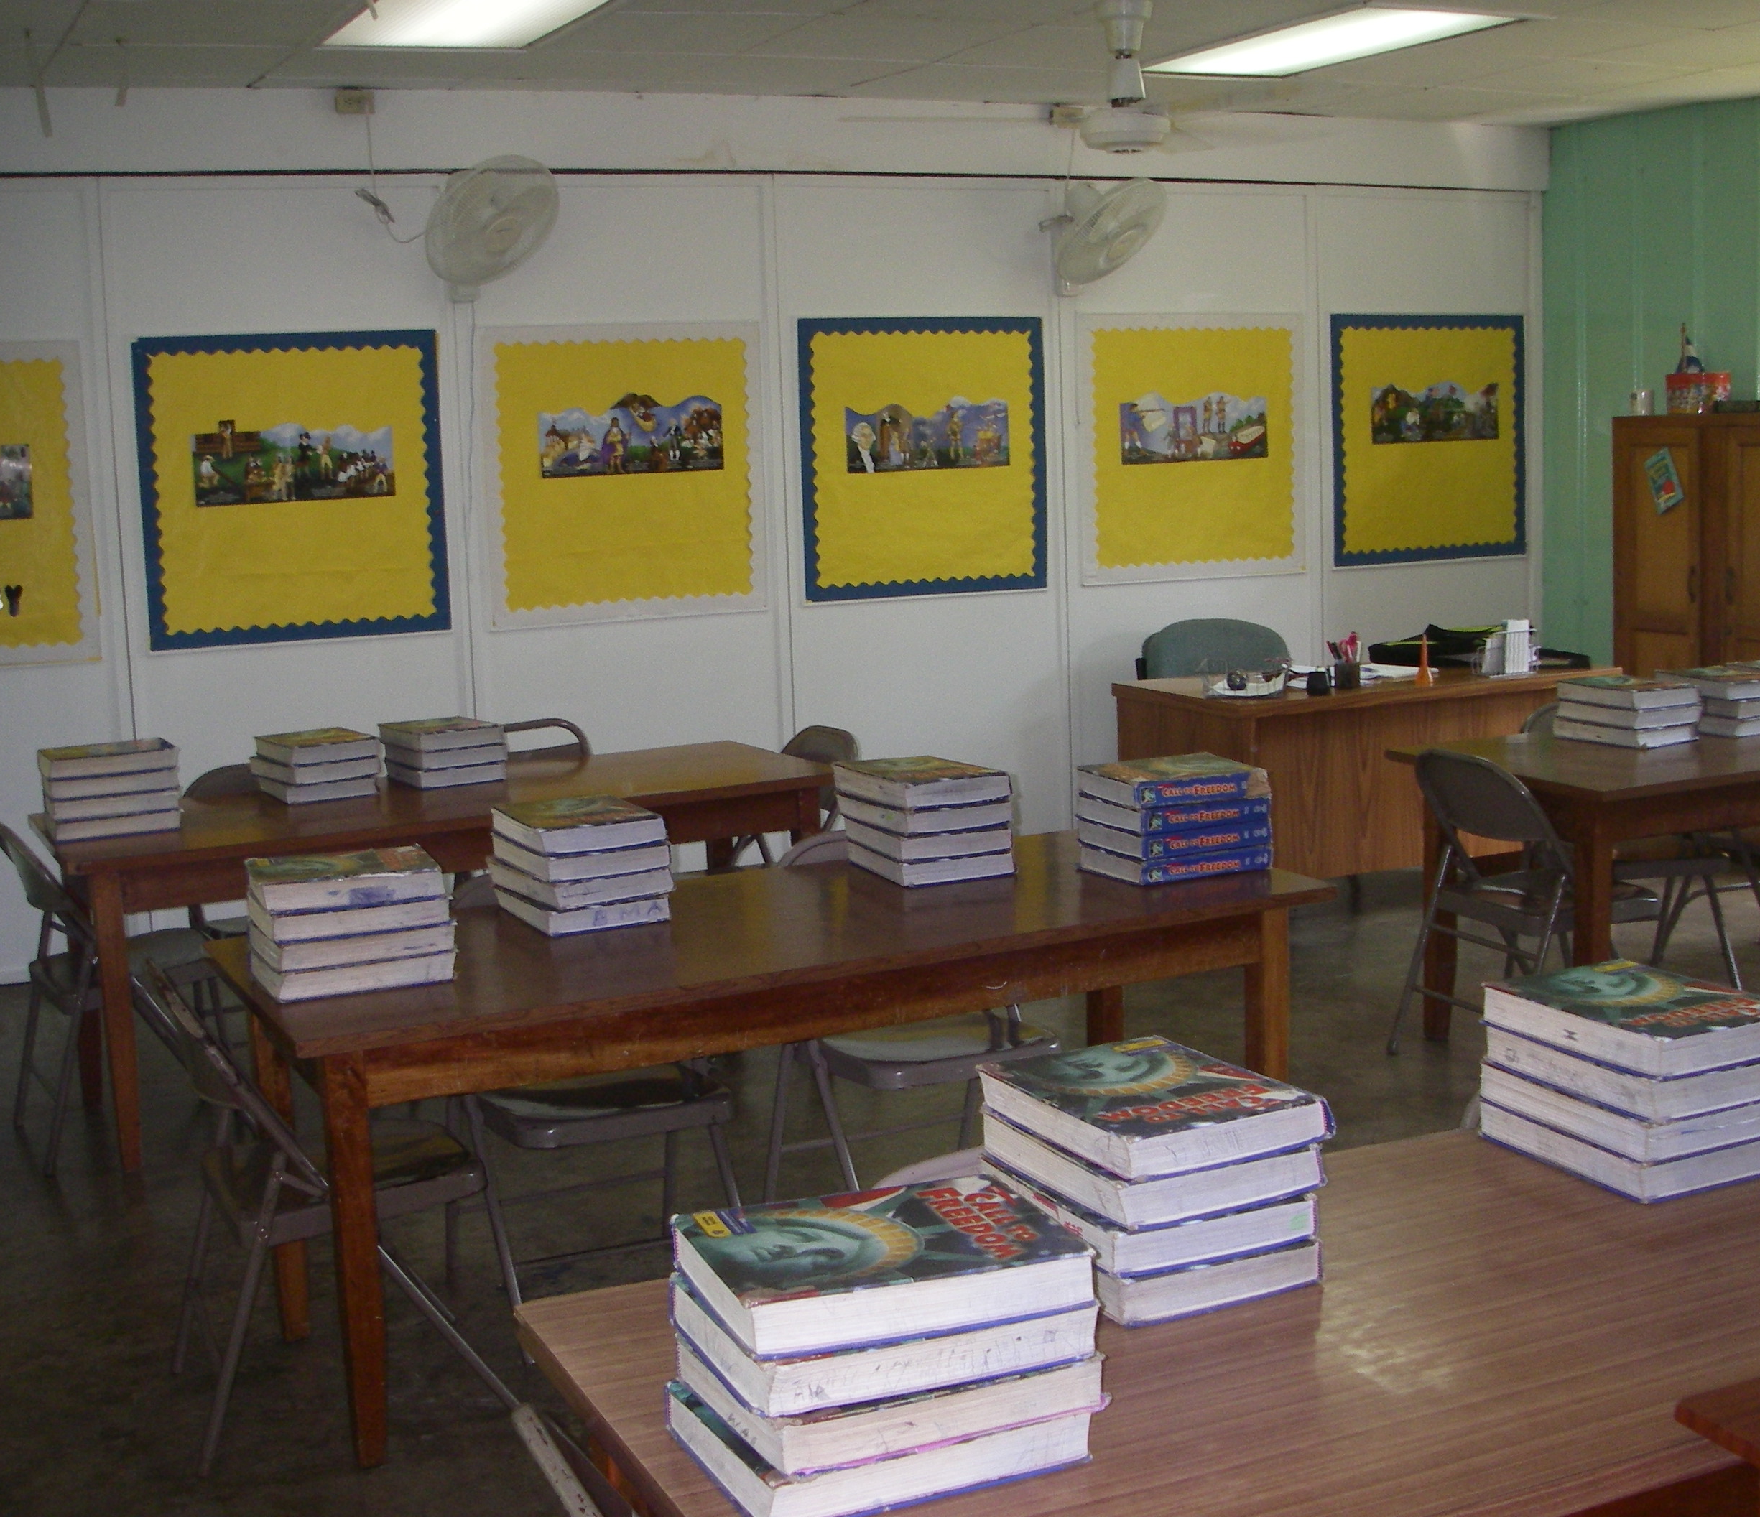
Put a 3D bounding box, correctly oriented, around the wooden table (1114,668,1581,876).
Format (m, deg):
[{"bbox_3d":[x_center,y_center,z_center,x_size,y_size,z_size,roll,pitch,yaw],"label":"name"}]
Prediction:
[{"bbox_3d":[1.548,0.114,6.984,1.453,0.760,0.700,-6,9,-25],"label":"wooden table"}]

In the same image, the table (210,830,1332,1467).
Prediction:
[{"bbox_3d":[-0.168,0.633,4.024,1.887,0.721,0.747,-6,9,-26],"label":"table"}]

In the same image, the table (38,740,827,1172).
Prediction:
[{"bbox_3d":[-1.068,0.448,5.441,1.822,0.727,0.690,-6,9,-27],"label":"table"}]

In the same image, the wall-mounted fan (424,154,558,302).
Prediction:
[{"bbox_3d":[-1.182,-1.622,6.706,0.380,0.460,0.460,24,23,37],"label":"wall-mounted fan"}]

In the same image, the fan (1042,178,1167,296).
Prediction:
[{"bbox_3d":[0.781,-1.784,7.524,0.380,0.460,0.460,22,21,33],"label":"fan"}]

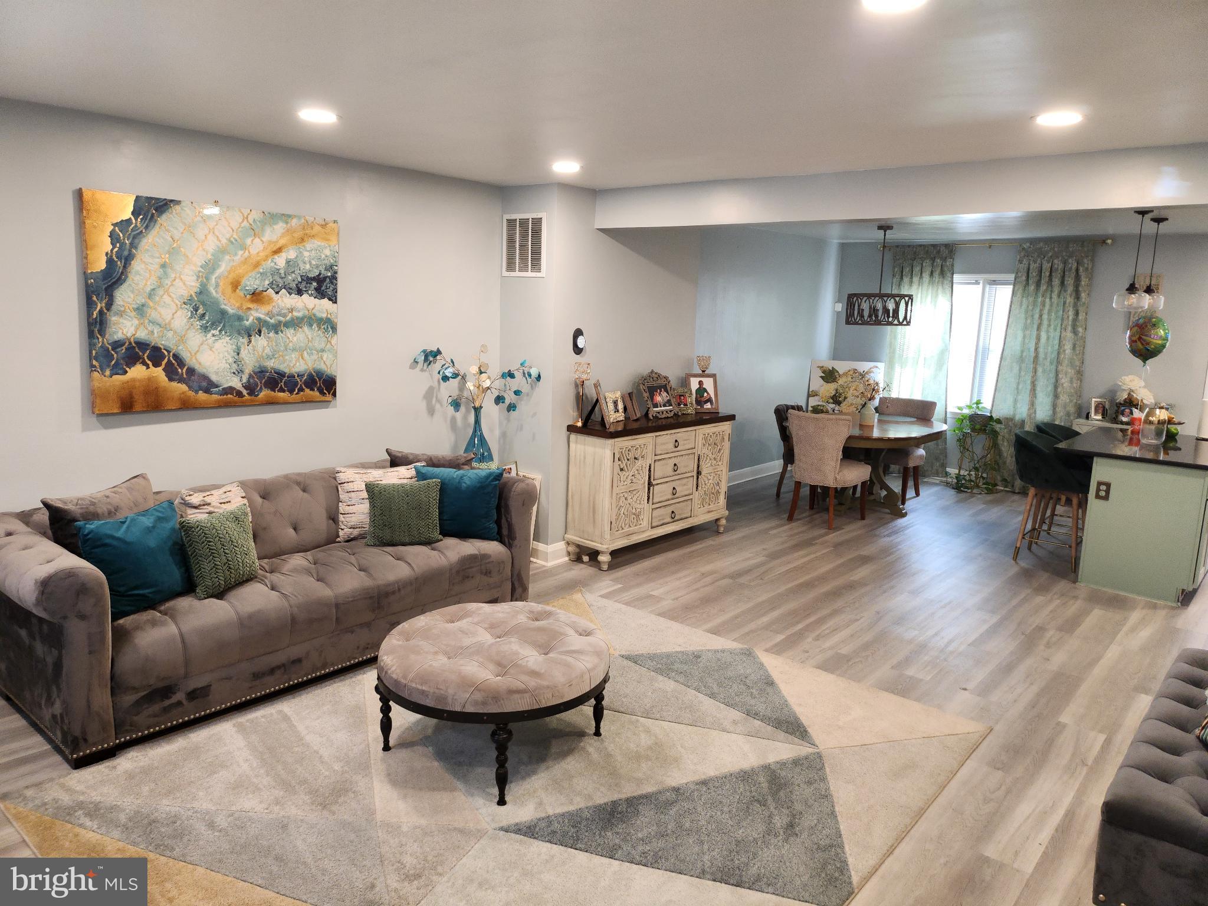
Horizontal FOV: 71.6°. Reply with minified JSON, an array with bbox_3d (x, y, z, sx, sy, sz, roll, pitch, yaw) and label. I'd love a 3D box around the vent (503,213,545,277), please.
[{"bbox_3d":[-0.516,-1.348,5.439,0.400,0.398,0.020,10,13,39],"label":"vent"}]

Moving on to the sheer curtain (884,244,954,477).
[{"bbox_3d":[3.392,-0.970,9.078,0.770,2.460,0.140,10,13,39],"label":"sheer curtain"}]

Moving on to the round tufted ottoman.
[{"bbox_3d":[-0.425,0.934,3.286,0.900,0.440,0.900,2,10,0],"label":"round tufted ottoman"}]

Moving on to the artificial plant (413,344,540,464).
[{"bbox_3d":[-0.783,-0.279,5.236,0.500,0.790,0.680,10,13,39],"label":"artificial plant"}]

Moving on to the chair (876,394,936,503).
[{"bbox_3d":[2.788,-0.040,8.110,0.550,0.930,0.660,10,13,39],"label":"chair"}]

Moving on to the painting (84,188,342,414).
[{"bbox_3d":[-1.900,-0.726,4.208,0.040,0.980,1.245,10,13,39],"label":"painting"}]

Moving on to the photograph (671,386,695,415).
[{"bbox_3d":[0.631,-0.406,6.628,0.165,0.210,0.040,-3,-6,-27],"label":"photograph"}]

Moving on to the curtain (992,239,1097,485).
[{"bbox_3d":[4.313,-0.807,8.312,0.760,2.460,0.140,10,13,39],"label":"curtain"}]

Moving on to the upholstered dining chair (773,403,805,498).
[{"bbox_3d":[1.962,0.000,7.813,0.630,0.890,0.530,10,13,39],"label":"upholstered dining chair"}]

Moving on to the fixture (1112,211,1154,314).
[{"bbox_3d":[3.522,-1.267,5.542,0.230,0.650,0.230,10,13,39],"label":"fixture"}]

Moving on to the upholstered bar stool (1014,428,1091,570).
[{"bbox_3d":[3.278,0.337,6.080,0.560,0.910,0.510,10,13,39],"label":"upholstered bar stool"}]

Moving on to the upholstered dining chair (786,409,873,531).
[{"bbox_3d":[1.886,0.102,7.055,0.530,0.950,0.650,10,13,39],"label":"upholstered dining chair"}]

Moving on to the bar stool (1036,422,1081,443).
[{"bbox_3d":[3.681,0.244,6.603,0.540,0.950,0.520,10,13,39],"label":"bar stool"}]

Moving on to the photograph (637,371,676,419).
[{"bbox_3d":[0.405,-0.448,6.388,0.045,0.380,0.385,-17,-5,41],"label":"photograph"}]

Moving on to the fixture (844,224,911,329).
[{"bbox_3d":[2.365,-1.511,7.161,0.570,0.840,0.570,10,13,39],"label":"fixture"}]

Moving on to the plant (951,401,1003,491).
[{"bbox_3d":[3.863,-0.092,8.708,0.530,0.920,0.500,10,13,39],"label":"plant"}]

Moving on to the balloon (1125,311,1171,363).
[{"bbox_3d":[4.089,-0.870,6.299,0.330,0.380,0.210,8,12,32],"label":"balloon"}]

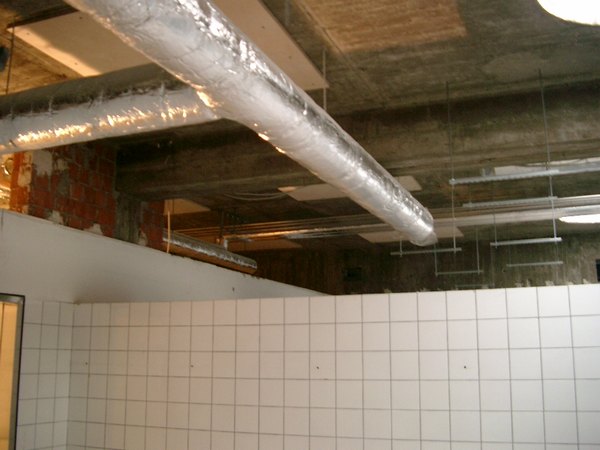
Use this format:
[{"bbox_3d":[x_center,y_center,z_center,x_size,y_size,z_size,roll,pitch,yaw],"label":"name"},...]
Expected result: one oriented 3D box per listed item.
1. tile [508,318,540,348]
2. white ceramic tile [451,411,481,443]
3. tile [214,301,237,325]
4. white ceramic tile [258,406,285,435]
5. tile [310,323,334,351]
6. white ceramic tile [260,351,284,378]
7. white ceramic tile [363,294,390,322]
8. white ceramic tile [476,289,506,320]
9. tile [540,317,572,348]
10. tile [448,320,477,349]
[{"bbox_3d":[1.110,0.537,3.179,0.150,0.150,0.010,-5,-13,21],"label":"tile"},{"bbox_3d":[0.818,0.993,3.167,0.150,0.150,0.010,-5,-13,21],"label":"white ceramic tile"},{"bbox_3d":[-0.443,0.518,3.806,0.150,0.150,0.010,-5,-13,21],"label":"tile"},{"bbox_3d":[-0.157,1.072,3.522,0.150,0.150,0.008,-5,-13,21],"label":"white ceramic tile"},{"bbox_3d":[0.123,0.615,3.508,0.150,0.150,0.009,-5,-13,21],"label":"tile"},{"bbox_3d":[-0.158,0.784,3.587,0.150,0.150,0.009,-5,-13,21],"label":"white ceramic tile"},{"bbox_3d":[0.406,0.446,3.449,0.150,0.150,0.010,-5,-13,21],"label":"white ceramic tile"},{"bbox_3d":[0.958,0.394,3.207,0.150,0.150,0.009,-5,-13,21],"label":"white ceramic tile"},{"bbox_3d":[1.248,0.523,3.120,0.150,0.150,0.009,-5,-13,21],"label":"tile"},{"bbox_3d":[0.831,0.560,3.280,0.150,0.150,0.009,-5,-13,21],"label":"tile"}]

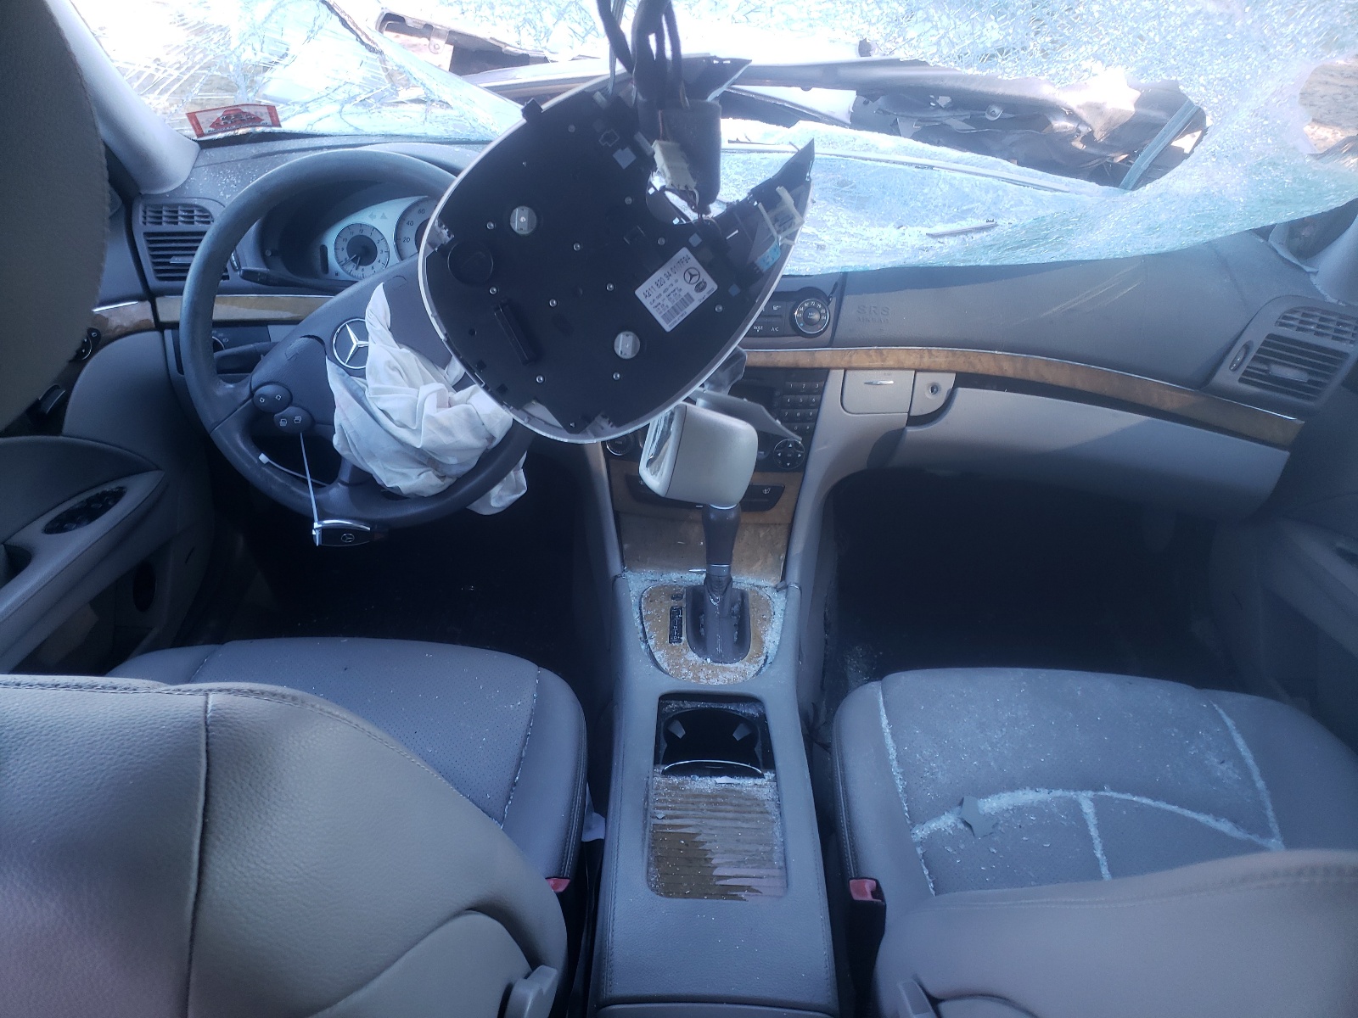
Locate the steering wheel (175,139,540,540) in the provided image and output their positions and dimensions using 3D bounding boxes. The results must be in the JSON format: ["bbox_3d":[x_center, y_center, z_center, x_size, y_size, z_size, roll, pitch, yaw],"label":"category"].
[{"bbox_3d":[-0.326,-0.172,1.081,0.388,0.388,0.130,-30,7,4],"label":"steering wheel"}]

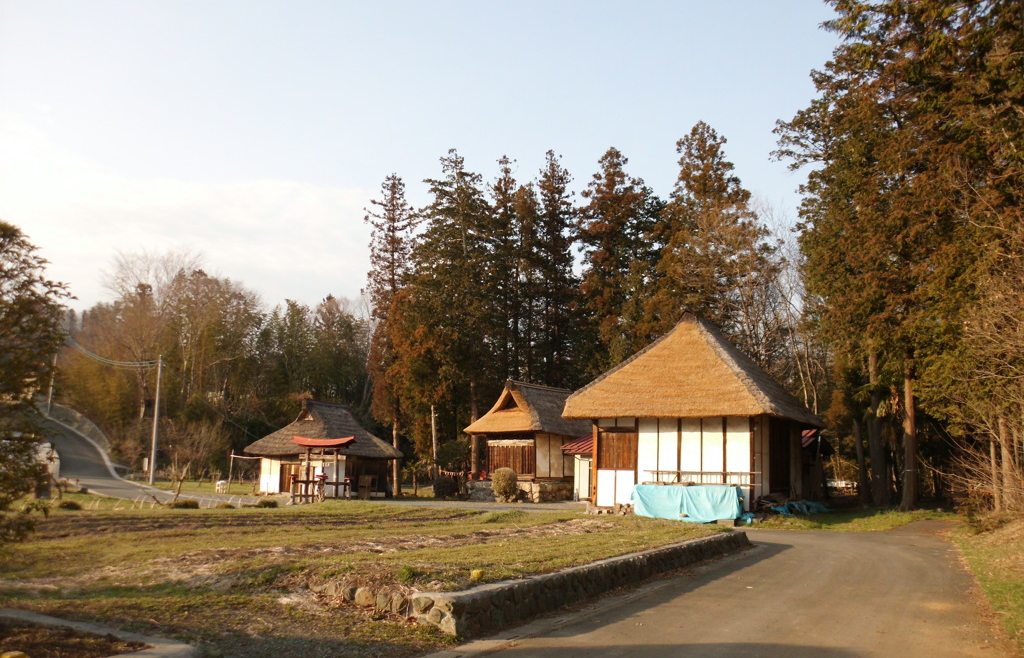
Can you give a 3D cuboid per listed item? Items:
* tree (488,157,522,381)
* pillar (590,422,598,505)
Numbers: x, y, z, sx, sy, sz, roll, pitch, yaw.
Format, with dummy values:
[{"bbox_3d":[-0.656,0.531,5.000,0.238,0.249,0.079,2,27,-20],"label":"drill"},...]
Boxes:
[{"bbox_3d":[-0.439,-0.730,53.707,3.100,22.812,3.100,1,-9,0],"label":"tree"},{"bbox_3d":[3.052,4.974,29.734,0.180,3.132,0.180,-4,-10,25],"label":"pillar"}]

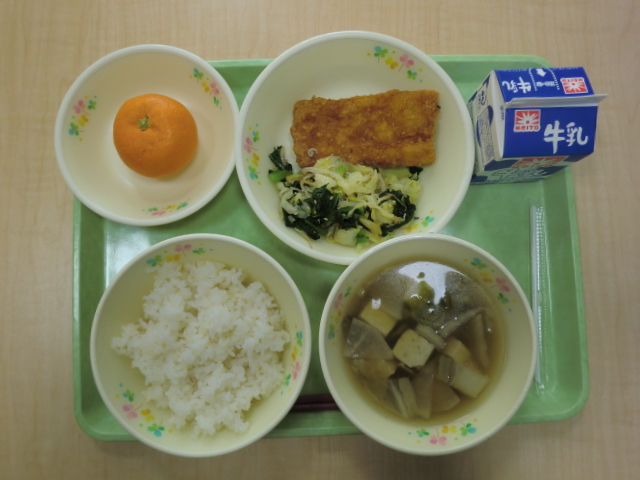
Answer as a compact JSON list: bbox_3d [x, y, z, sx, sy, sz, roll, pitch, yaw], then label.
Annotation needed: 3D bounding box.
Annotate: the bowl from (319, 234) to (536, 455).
[{"bbox_3d":[0.068,0.068,0.329,0.137,0.055,0.137,0,84,-1],"label":"bowl"}]

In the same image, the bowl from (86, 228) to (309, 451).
[{"bbox_3d":[-0.075,0.068,0.326,0.136,0.055,0.136,0,84,-1],"label":"bowl"}]

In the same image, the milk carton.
[{"bbox_3d":[0.141,-0.079,0.328,0.058,0.091,0.058,-3,84,-1],"label":"milk carton"}]

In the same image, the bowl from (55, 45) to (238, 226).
[{"bbox_3d":[-0.119,-0.071,0.349,0.127,0.037,0.127,0,84,-1],"label":"bowl"}]

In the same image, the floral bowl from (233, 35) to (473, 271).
[{"bbox_3d":[0.024,-0.062,0.349,0.164,0.041,0.164,0,84,-1],"label":"floral bowl"}]

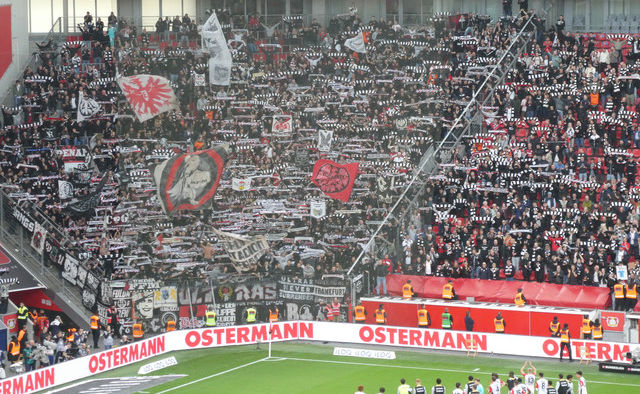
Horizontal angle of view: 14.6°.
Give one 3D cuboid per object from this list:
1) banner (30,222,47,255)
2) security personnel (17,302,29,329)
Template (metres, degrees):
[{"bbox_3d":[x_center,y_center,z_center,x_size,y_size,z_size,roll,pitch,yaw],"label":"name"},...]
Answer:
[{"bbox_3d":[-14.257,2.094,126.686,0.080,1.280,0.980,-6,28,-43],"label":"banner"},{"bbox_3d":[-14.341,6.004,120.490,0.560,1.820,0.360,1,6,14],"label":"security personnel"}]

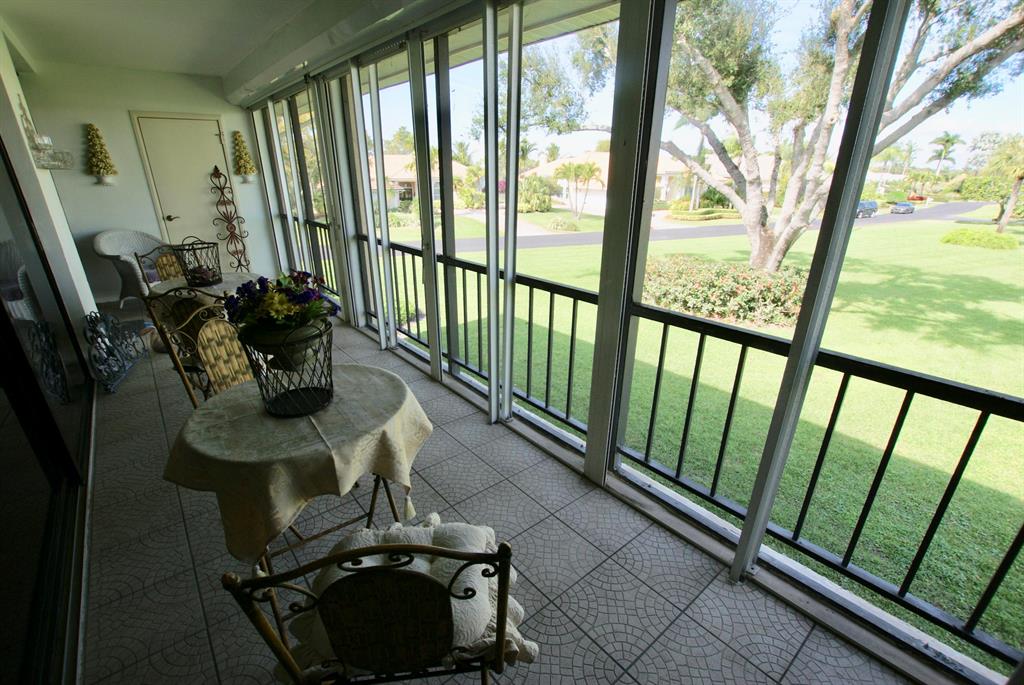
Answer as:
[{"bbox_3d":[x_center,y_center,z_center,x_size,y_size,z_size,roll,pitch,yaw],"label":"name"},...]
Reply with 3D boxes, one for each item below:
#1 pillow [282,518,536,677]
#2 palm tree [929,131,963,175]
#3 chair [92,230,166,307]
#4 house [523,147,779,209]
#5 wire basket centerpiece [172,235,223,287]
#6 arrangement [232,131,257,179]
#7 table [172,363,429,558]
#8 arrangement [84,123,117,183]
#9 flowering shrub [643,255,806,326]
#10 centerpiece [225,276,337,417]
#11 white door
[{"bbox_3d":[-0.239,0.579,1.010,0.500,0.150,0.420,-3,21,-9],"label":"pillow"},{"bbox_3d":[89.000,-36.400,88.000,6.800,13.600,6.800,19,27,40],"label":"palm tree"},{"bbox_3d":[-4.117,-0.822,4.805,0.740,0.840,0.750,3,21,6],"label":"chair"},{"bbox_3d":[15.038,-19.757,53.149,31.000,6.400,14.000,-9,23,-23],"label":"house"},{"bbox_3d":[-2.089,-0.540,2.860,0.260,0.300,0.260,-17,27,-39],"label":"wire basket centerpiece"},{"bbox_3d":[-3.414,-2.343,5.429,0.270,0.620,0.180,-17,27,-39],"label":"arrangement"},{"bbox_3d":[-0.633,0.345,1.381,0.690,0.340,0.690,-10,23,-24],"label":"table"},{"bbox_3d":[-4.455,-2.024,4.578,0.240,0.570,0.180,-17,27,-38],"label":"arrangement"},{"bbox_3d":[7.460,-1.941,14.875,6.000,1.200,4.800,11,23,25],"label":"flowering shrub"},{"bbox_3d":[-0.655,0.023,1.272,0.310,0.350,0.310,-17,27,-38],"label":"centerpiece"},{"bbox_3d":[-3.893,-1.691,5.359,0.830,2.060,0.070,-17,27,-38],"label":"white door"}]

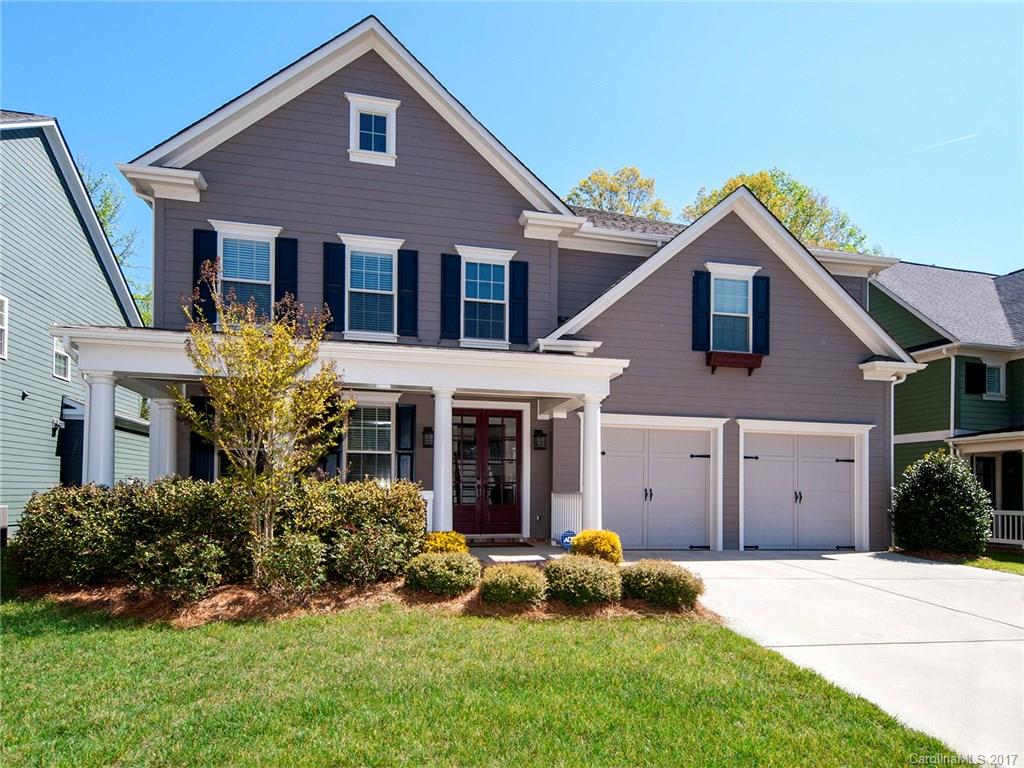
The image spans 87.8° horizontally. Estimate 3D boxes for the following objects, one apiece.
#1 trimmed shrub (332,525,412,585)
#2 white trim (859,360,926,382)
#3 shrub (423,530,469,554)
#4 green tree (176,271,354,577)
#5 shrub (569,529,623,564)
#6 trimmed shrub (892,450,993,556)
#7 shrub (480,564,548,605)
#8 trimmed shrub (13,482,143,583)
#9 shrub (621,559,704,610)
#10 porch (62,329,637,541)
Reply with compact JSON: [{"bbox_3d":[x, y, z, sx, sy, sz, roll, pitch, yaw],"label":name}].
[{"bbox_3d":[-1.616,1.978,6.200,0.899,0.629,0.899,1,-4,-11],"label":"trimmed shrub"},{"bbox_3d":[7.850,-0.260,11.000,1.500,0.450,0.500,2,-6,-12],"label":"white trim"},{"bbox_3d":[-0.880,2.150,7.100,0.640,0.470,0.600,2,-6,-12],"label":"shrub"},{"bbox_3d":[-2.870,0.433,6.150,1.920,3.620,1.850,1,-4,-11],"label":"green tree"},{"bbox_3d":[1.118,2.222,7.150,0.710,0.540,0.680,1,-4,-11],"label":"shrub"},{"bbox_3d":[8.520,2.380,10.600,1.600,2.100,1.550,2,-6,-12],"label":"trimmed shrub"},{"bbox_3d":[0.018,2.412,6.400,0.790,0.450,0.750,1,-4,-11],"label":"shrub"},{"bbox_3d":[-5.000,1.740,6.150,1.200,1.130,1.150,2,-6,-12],"label":"trimmed shrub"},{"bbox_3d":[1.680,2.230,5.950,0.900,0.550,0.850,2,-6,-12],"label":"shrub"},{"bbox_3d":[-2.150,0.950,8.400,7.350,3.000,2.500,2,-6,-12],"label":"porch"}]

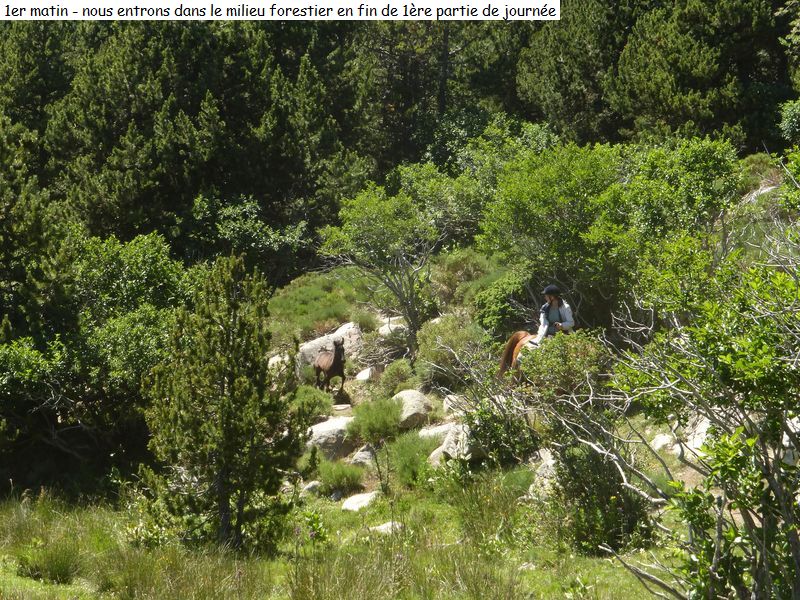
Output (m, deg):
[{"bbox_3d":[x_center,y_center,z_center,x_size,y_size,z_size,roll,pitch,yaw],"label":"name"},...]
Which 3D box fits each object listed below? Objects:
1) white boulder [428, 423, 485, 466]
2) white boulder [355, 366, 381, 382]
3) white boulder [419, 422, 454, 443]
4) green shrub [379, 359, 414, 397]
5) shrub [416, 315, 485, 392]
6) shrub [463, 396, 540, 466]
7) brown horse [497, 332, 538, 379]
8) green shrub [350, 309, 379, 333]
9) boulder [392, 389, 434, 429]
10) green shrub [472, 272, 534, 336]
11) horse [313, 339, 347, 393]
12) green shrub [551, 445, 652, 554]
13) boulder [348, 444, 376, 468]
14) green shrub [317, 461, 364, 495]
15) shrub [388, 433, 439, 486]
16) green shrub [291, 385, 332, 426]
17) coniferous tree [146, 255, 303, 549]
[{"bbox_3d":[0.807,2.065,36.000,0.800,0.620,0.680,0,0,0],"label":"white boulder"},{"bbox_3d":[-0.616,1.444,48.500,0.530,0.330,0.420,0,0,0],"label":"white boulder"},{"bbox_3d":[0.558,1.987,37.500,0.580,0.340,0.500,0,0,0],"label":"white boulder"},{"bbox_3d":[-0.070,1.538,50.000,0.715,0.754,0.679,0,1,0],"label":"green shrub"},{"bbox_3d":[0.972,1.030,48.500,1.309,1.502,1.244,0,1,0],"label":"shrub"},{"bbox_3d":[1.390,1.801,34.500,1.068,0.959,0.950,0,-1,0],"label":"shrub"},{"bbox_3d":[2.704,1.160,41.669,2.200,1.720,0.580,0,0,-42],"label":"brown horse"},{"bbox_3d":[-0.789,0.456,56.000,0.622,0.533,0.591,0,1,0],"label":"green shrub"},{"bbox_3d":[0.208,1.842,42.000,0.667,0.667,0.650,0,-1,0],"label":"boulder"},{"bbox_3d":[1.853,0.064,46.000,1.132,1.205,1.050,0,-1,0],"label":"green shrub"},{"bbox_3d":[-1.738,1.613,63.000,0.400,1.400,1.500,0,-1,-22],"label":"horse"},{"bbox_3d":[2.160,2.138,27.000,1.093,1.179,0.950,0,-1,0],"label":"green shrub"},{"bbox_3d":[-0.533,2.224,35.800,0.420,0.340,0.380,0,0,0],"label":"boulder"},{"bbox_3d":[-0.778,2.374,33.500,0.610,0.480,0.570,0,0,0],"label":"green shrub"},{"bbox_3d":[0.206,2.453,38.500,0.764,0.856,0.726,0,1,0],"label":"shrub"},{"bbox_3d":[-1.686,2.010,48.000,0.800,0.800,0.760,0,1,0],"label":"green shrub"},{"bbox_3d":[-1.811,1.048,26.000,1.610,3.034,1.500,0,-1,0],"label":"coniferous tree"}]

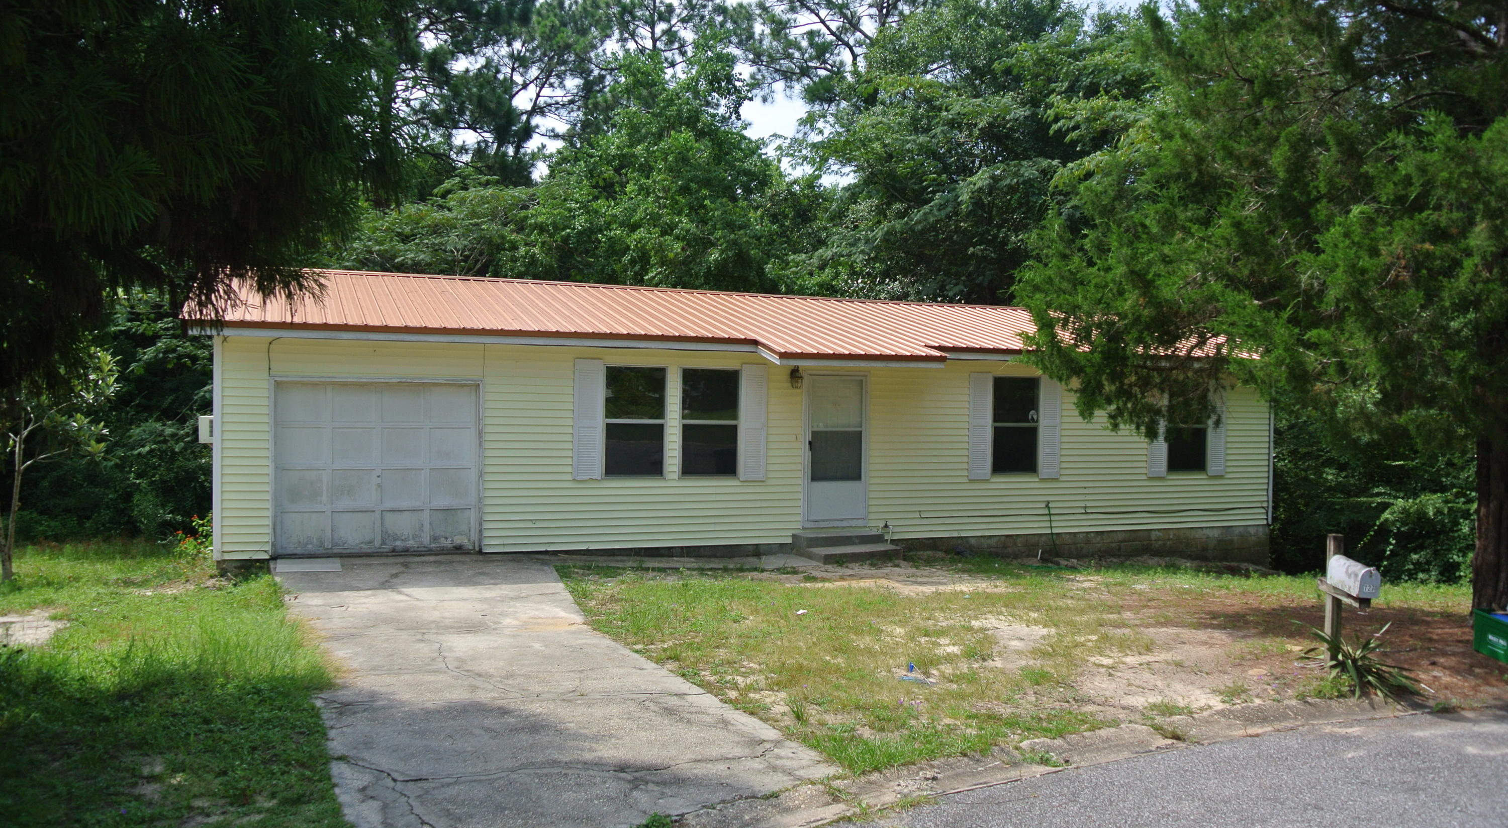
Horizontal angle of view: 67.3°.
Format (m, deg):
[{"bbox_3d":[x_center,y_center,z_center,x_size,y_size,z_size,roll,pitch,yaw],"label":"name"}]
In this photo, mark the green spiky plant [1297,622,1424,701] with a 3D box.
[{"bbox_3d":[4.760,1.845,8.880,1.020,0.470,0.950,0,0,28],"label":"green spiky plant"}]

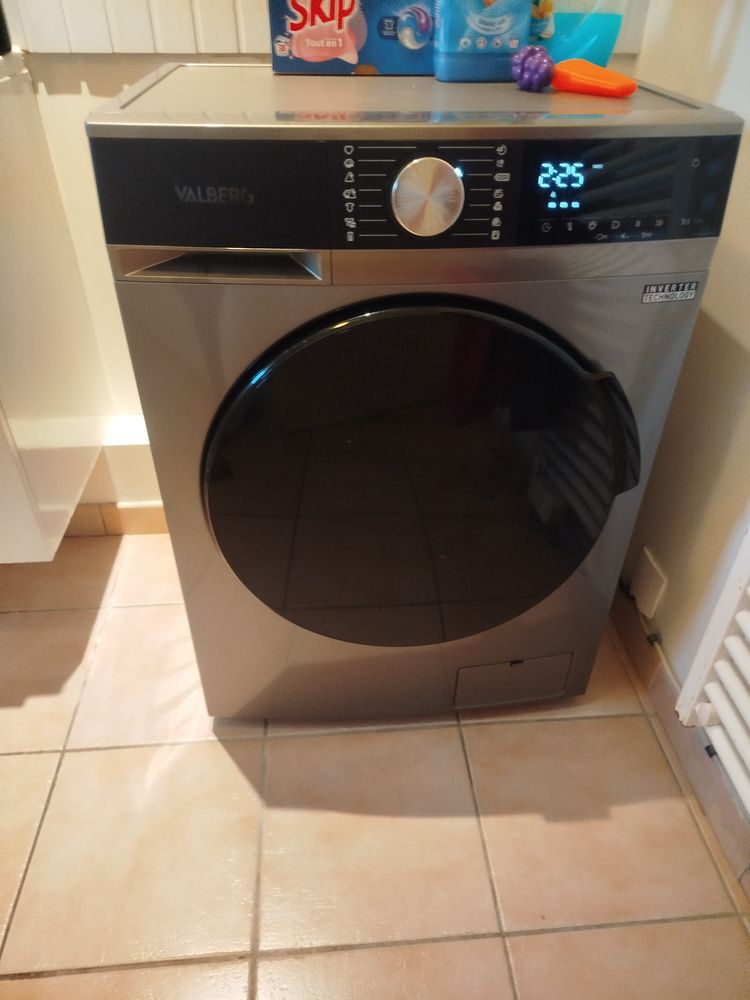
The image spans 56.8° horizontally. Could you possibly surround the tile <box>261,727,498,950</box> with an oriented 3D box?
[{"bbox_3d":[-0.006,0.457,0.972,0.302,0.012,0.302,-2,36,-4],"label":"tile"}]

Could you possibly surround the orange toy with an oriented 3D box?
[{"bbox_3d":[0.247,-0.470,0.771,0.097,0.033,0.045,19,40,24],"label":"orange toy"}]

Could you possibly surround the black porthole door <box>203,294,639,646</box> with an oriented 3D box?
[{"bbox_3d":[0.054,-0.005,0.830,0.505,0.487,0.060,-2,36,-4],"label":"black porthole door"}]

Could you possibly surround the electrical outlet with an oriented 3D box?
[{"bbox_3d":[0.435,0.130,1.101,0.018,0.090,0.078,-2,36,-4],"label":"electrical outlet"}]

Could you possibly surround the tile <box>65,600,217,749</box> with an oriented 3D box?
[{"bbox_3d":[-0.335,0.290,1.197,0.302,0.012,0.302,-2,36,-4],"label":"tile"}]

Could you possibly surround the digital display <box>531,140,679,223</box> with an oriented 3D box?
[{"bbox_3d":[0.212,-0.301,0.653,0.150,0.074,0.012,-2,36,-4],"label":"digital display"}]

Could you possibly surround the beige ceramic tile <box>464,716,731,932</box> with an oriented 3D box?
[{"bbox_3d":[0.298,0.445,0.993,0.302,0.012,0.302,-2,36,-4],"label":"beige ceramic tile"}]

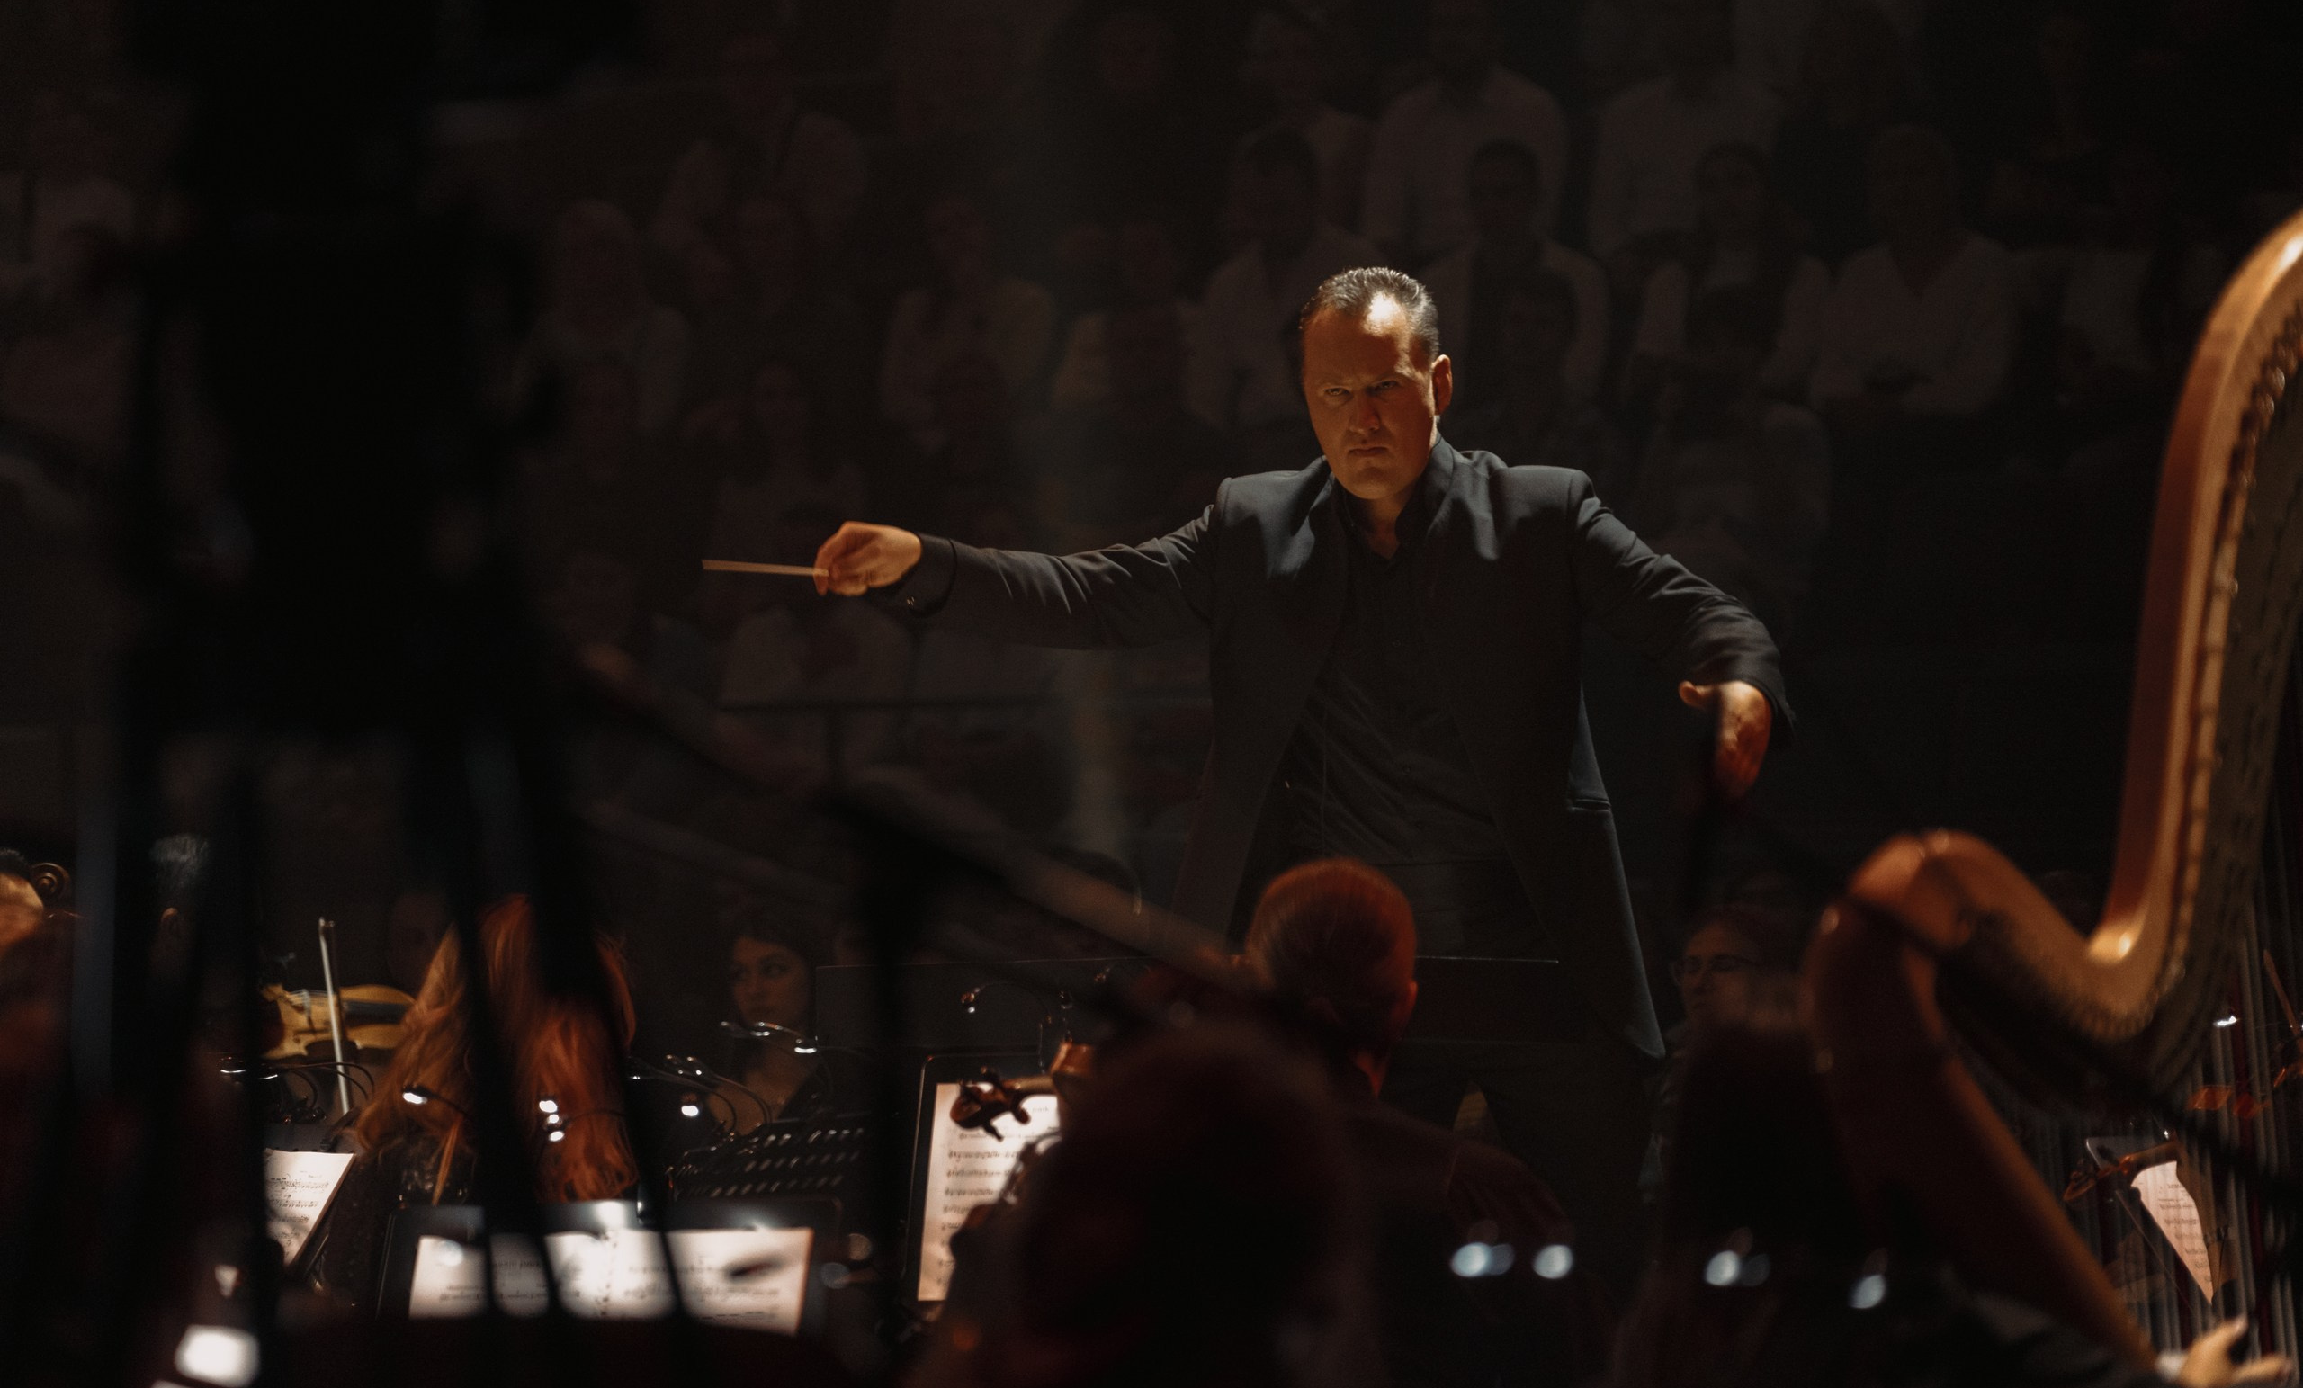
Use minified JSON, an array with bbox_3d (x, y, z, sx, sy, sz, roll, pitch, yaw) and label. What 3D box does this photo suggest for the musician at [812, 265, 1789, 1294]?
[{"bbox_3d":[0.177,0.394,12.900,1.040,1.750,0.620,0,0,16],"label":"musician"}]

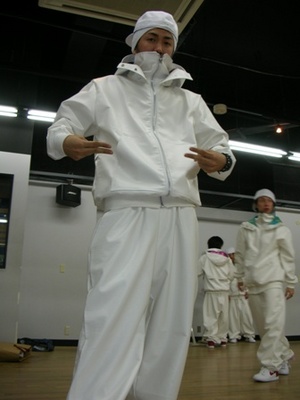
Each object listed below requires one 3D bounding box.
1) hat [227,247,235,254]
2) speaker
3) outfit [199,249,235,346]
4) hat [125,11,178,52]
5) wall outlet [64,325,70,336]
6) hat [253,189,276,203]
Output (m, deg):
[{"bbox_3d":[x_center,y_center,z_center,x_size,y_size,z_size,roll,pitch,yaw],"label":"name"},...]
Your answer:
[{"bbox_3d":[1.514,0.945,7.420,0.190,0.150,0.230,-3,-15,15],"label":"hat"},{"bbox_3d":[-1.258,-0.070,6.250,0.170,0.250,0.345,-15,-21,43],"label":"speaker"},{"bbox_3d":[1.061,1.551,6.500,0.600,1.500,0.380,-1,-15,8],"label":"outfit"},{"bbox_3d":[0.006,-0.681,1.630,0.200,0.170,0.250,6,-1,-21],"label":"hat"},{"bbox_3d":[-1.228,1.946,6.020,0.072,0.120,0.012,5,-15,-17],"label":"wall outlet"},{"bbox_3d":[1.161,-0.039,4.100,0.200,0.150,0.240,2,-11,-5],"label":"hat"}]

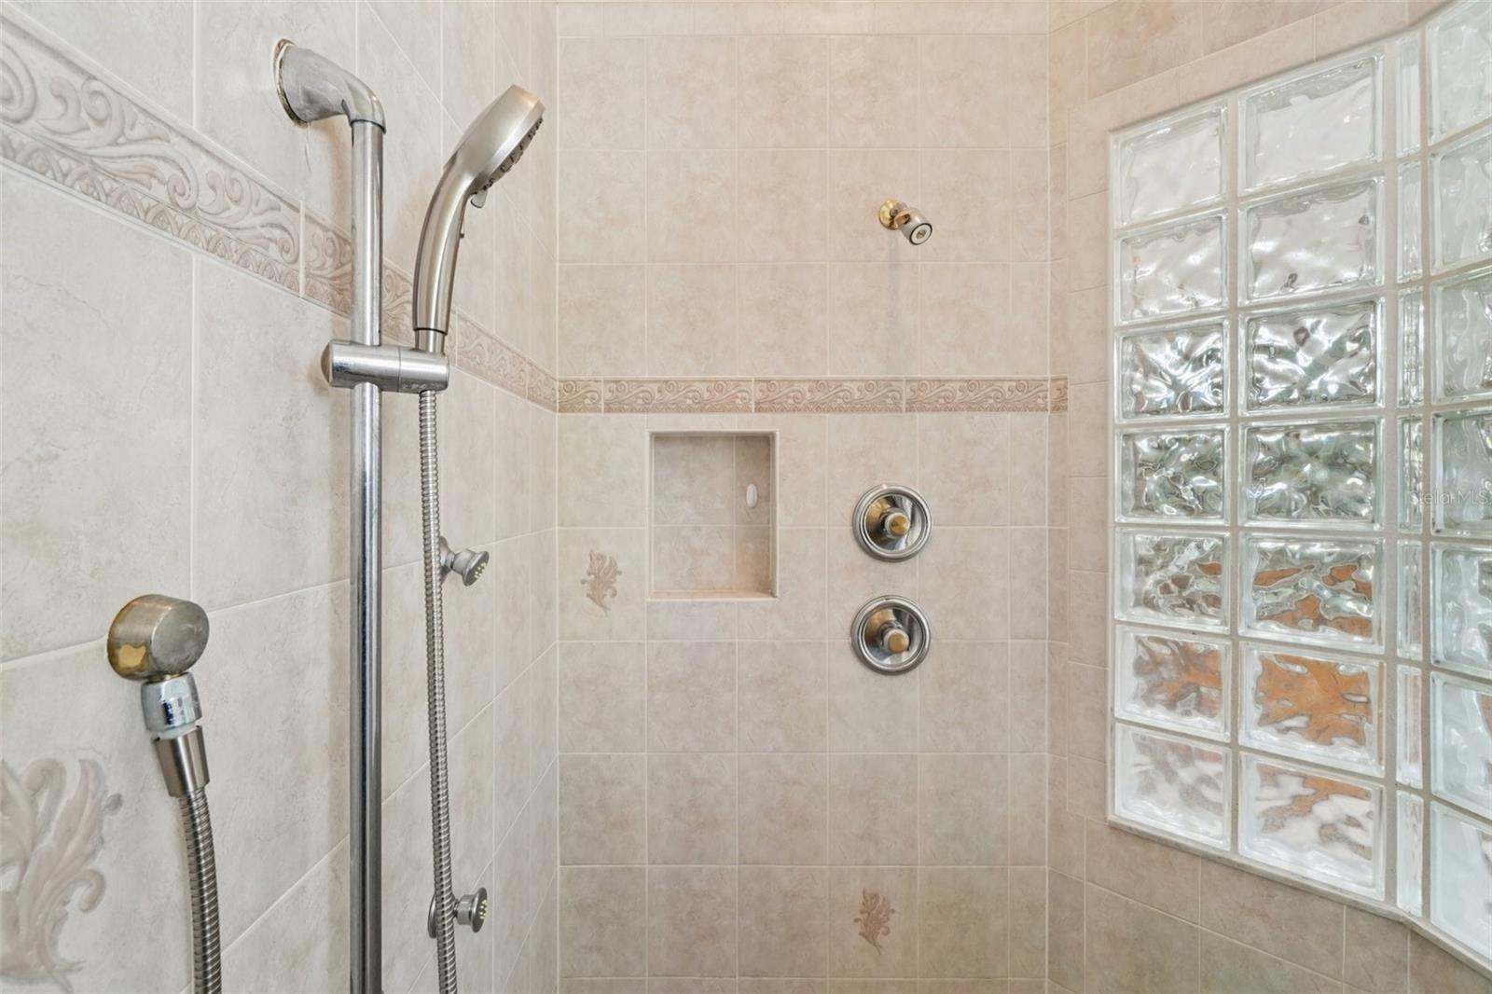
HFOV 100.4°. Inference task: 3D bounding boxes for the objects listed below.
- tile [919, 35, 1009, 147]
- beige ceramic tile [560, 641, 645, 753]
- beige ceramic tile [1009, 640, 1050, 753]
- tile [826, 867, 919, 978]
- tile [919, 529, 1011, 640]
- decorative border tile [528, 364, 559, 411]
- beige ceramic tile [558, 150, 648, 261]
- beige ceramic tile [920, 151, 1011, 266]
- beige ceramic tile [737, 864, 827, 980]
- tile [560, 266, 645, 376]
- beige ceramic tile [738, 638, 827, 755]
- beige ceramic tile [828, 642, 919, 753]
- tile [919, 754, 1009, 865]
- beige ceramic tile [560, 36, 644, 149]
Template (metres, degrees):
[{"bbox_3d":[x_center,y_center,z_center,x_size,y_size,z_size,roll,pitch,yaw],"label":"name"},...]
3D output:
[{"bbox_3d":[0.486,-0.898,1.387,0.200,0.251,0.010,0,0,0],"label":"tile"},{"bbox_3d":[-0.323,0.452,1.404,0.198,0.253,0.010,0,1,0],"label":"beige ceramic tile"},{"bbox_3d":[0.630,0.446,1.387,0.083,0.248,0.010,0,0,0],"label":"beige ceramic tile"},{"bbox_3d":[0.284,0.947,1.387,0.200,0.248,0.010,0,0,0],"label":"tile"},{"bbox_3d":[0.489,0.195,1.390,0.200,0.250,0.009,0,0,0],"label":"tile"},{"bbox_3d":[-0.425,-0.227,1.293,0.009,0.079,0.215,0,0,-2],"label":"decorative border tile"},{"bbox_3d":[-0.319,-0.646,1.391,0.194,0.250,0.009,0,0,0],"label":"beige ceramic tile"},{"bbox_3d":[0.487,-0.646,1.387,0.200,0.250,0.009,0,0,0],"label":"beige ceramic tile"},{"bbox_3d":[0.082,0.962,1.409,0.203,0.254,0.010,0,1,0],"label":"beige ceramic tile"},{"bbox_3d":[-0.322,-0.394,1.392,0.198,0.249,0.010,0,1,0],"label":"tile"},{"bbox_3d":[0.083,0.452,1.402,0.203,0.253,0.010,0,1,0],"label":"beige ceramic tile"},{"bbox_3d":[0.286,0.448,1.392,0.200,0.250,0.009,0,0,0],"label":"beige ceramic tile"},{"bbox_3d":[0.486,0.697,1.387,0.200,0.249,0.010,0,0,0],"label":"tile"},{"bbox_3d":[-0.321,-0.901,1.392,0.196,0.250,0.010,0,0,0],"label":"beige ceramic tile"}]

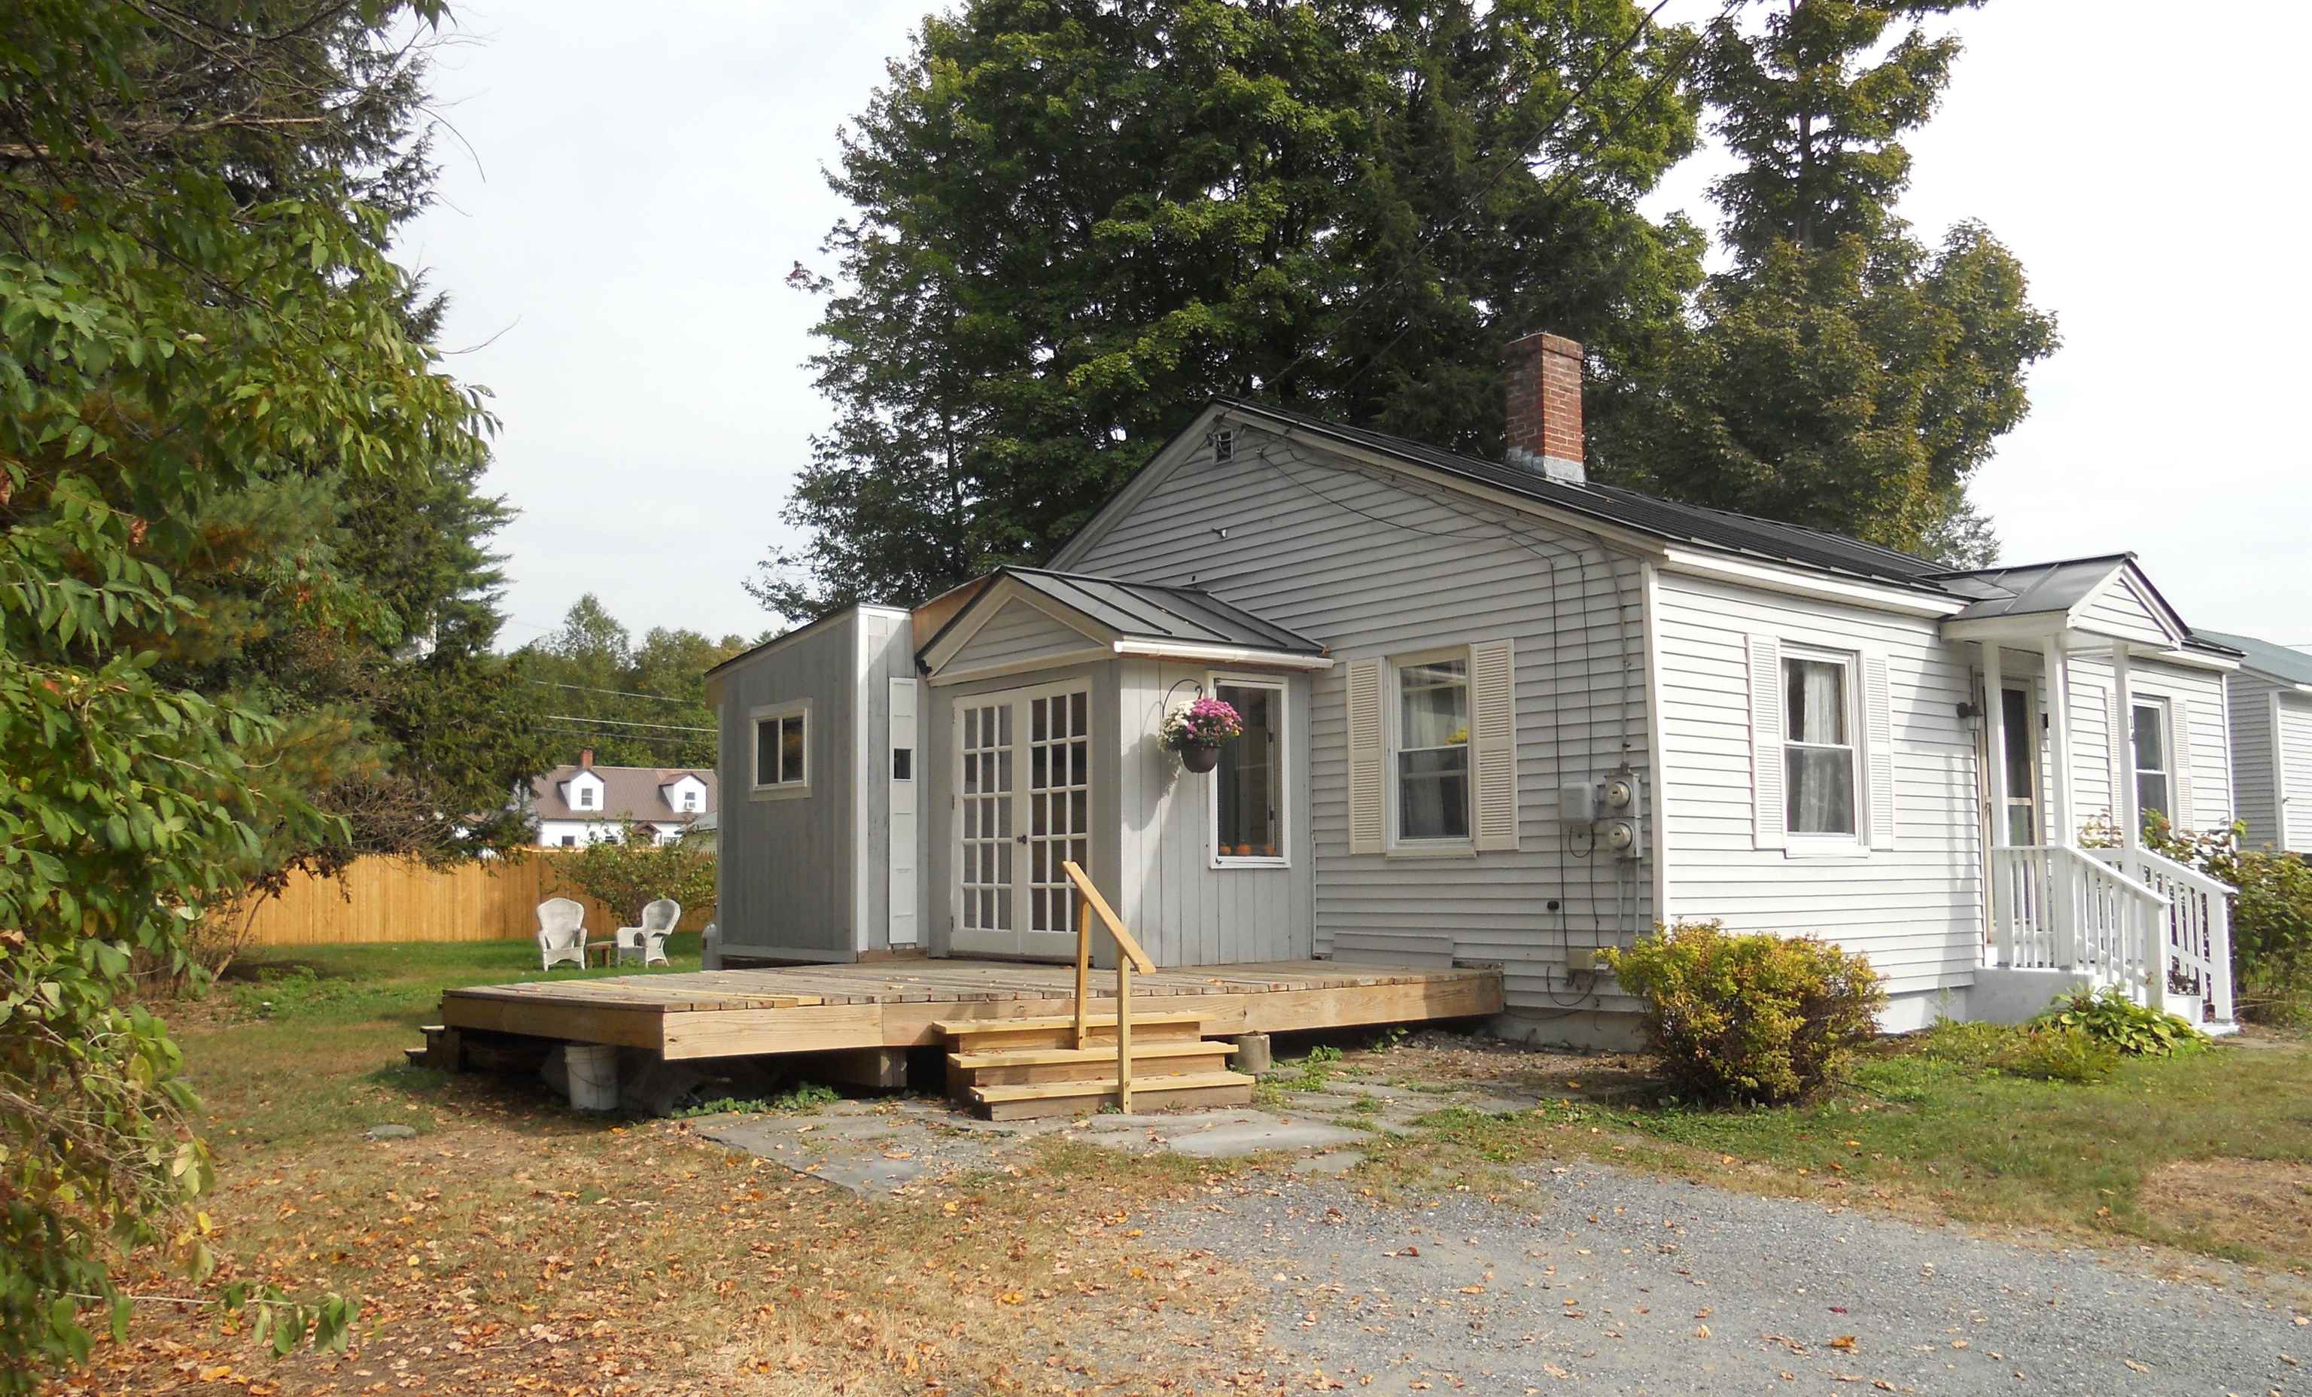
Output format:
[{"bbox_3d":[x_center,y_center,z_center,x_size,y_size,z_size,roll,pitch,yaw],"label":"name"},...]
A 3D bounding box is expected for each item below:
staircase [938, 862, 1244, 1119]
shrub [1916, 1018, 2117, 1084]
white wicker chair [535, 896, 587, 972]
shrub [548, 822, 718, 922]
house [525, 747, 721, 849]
[{"bbox_3d":[-0.313,1.538,9.826,1.567,1.305,0.947,3,-7,-32],"label":"staircase"},{"bbox_3d":[5.136,2.065,10.739,1.100,0.320,0.800,4,-8,-40],"label":"shrub"},{"bbox_3d":[-7.842,3.115,23.812,0.660,0.950,0.700,1,-6,-10],"label":"white wicker chair"},{"bbox_3d":[-9.564,3.479,33.328,3.200,2.150,2.700,1,-6,-15],"label":"shrub"},{"bbox_3d":[-35.041,7.331,117.768,12.200,7.600,8.400,4,-7,-35],"label":"house"}]

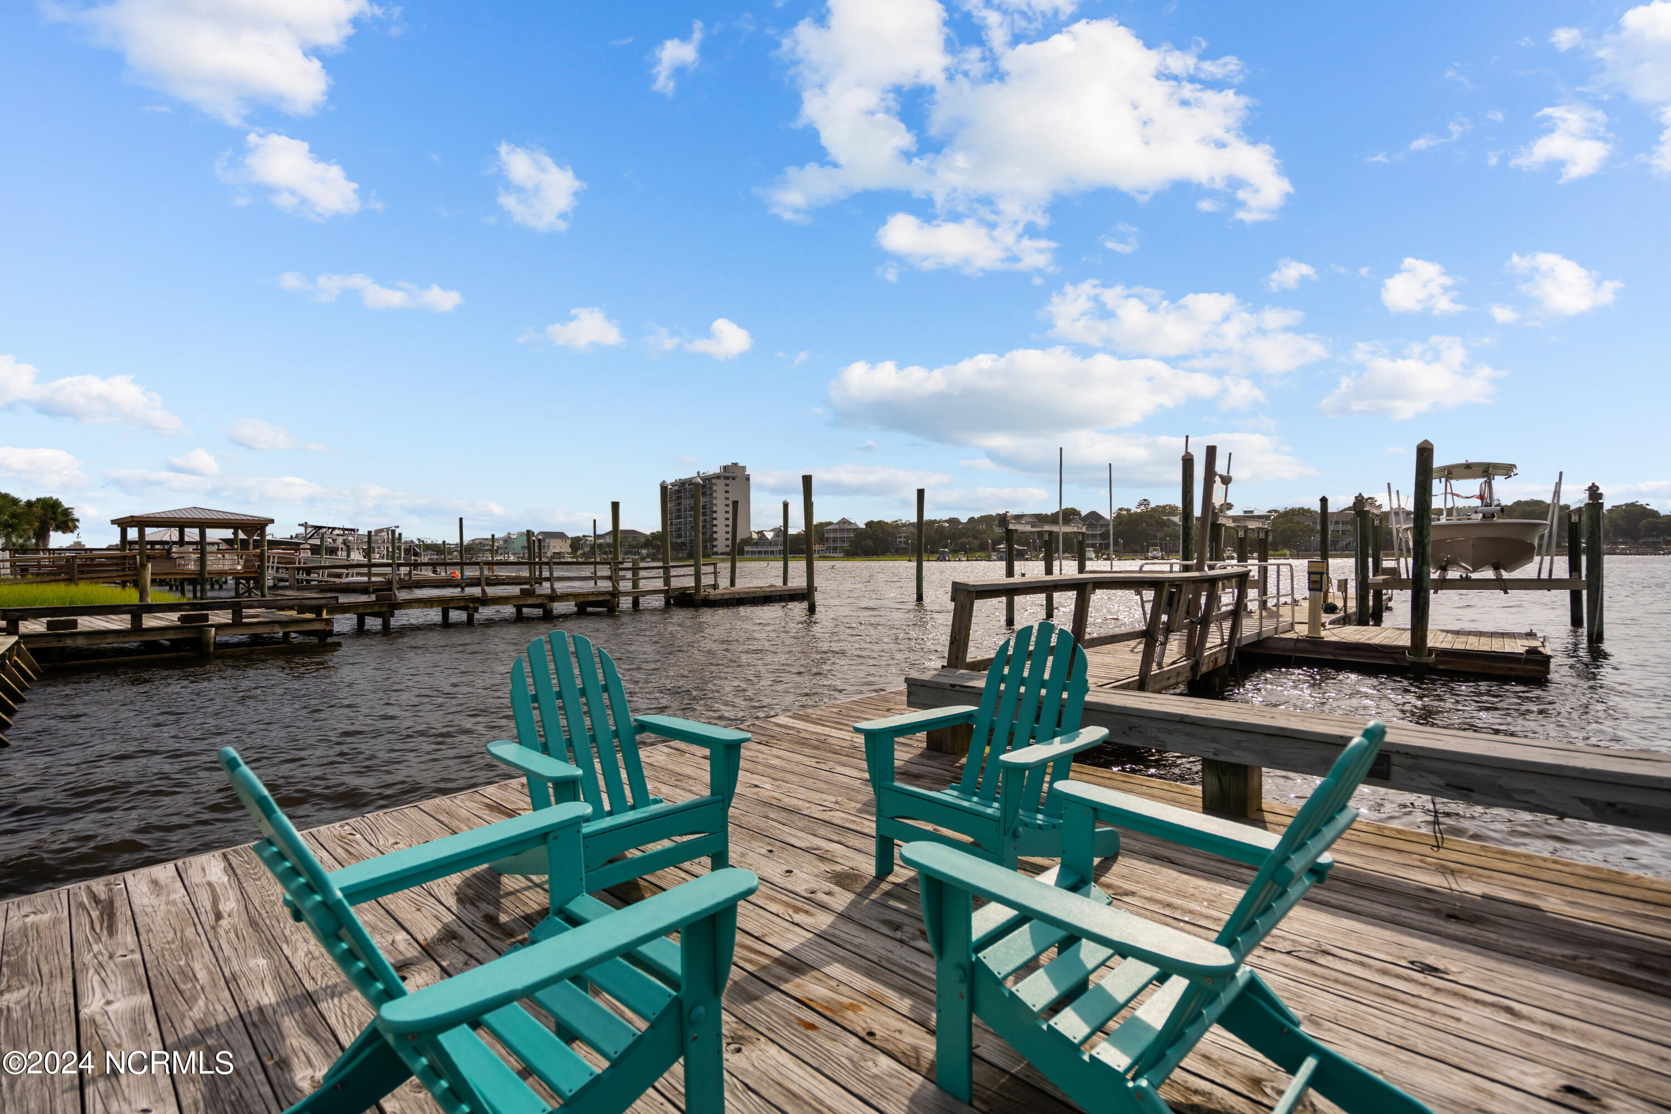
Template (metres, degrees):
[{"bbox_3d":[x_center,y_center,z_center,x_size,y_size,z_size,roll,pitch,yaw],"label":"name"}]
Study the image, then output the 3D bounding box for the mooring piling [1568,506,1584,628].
[{"bbox_3d":[17.202,0.240,17.241,0.240,2.785,0.240,-1,0,45],"label":"mooring piling"}]

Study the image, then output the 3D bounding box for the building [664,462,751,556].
[{"bbox_3d":[-56.487,-19.477,329.954,16.000,39.000,60.000,-1,0,-30],"label":"building"}]

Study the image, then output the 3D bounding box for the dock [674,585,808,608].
[{"bbox_3d":[-3.411,1.561,29.513,2.000,0.450,6.229,0,0,36],"label":"dock"}]

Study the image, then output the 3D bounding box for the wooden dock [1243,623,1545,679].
[{"bbox_3d":[9.541,1.526,12.805,3.787,0.340,3.218,0,0,39],"label":"wooden dock"}]

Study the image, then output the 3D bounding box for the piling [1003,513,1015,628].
[{"bbox_3d":[4.273,0.322,18.280,0.230,2.797,0.230,0,0,0],"label":"piling"}]

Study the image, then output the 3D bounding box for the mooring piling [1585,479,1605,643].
[{"bbox_3d":[14.482,0.118,14.164,0.250,3.052,0.250,-1,0,-44],"label":"mooring piling"}]

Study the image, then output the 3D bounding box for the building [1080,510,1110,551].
[{"bbox_3d":[82.905,-7.746,239.935,10.000,13.400,10.500,0,0,9],"label":"building"}]

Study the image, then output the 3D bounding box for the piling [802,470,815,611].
[{"bbox_3d":[-0.802,-0.365,22.871,0.270,4.299,0.270,-2,0,-2],"label":"piling"}]

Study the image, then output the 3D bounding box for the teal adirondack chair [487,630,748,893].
[{"bbox_3d":[-0.867,0.738,2.719,0.736,0.900,0.884,-1,0,-45],"label":"teal adirondack chair"}]

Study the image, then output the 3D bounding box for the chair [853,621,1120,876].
[{"bbox_3d":[0.611,0.721,2.799,0.890,0.920,0.745,-1,0,-44],"label":"chair"}]

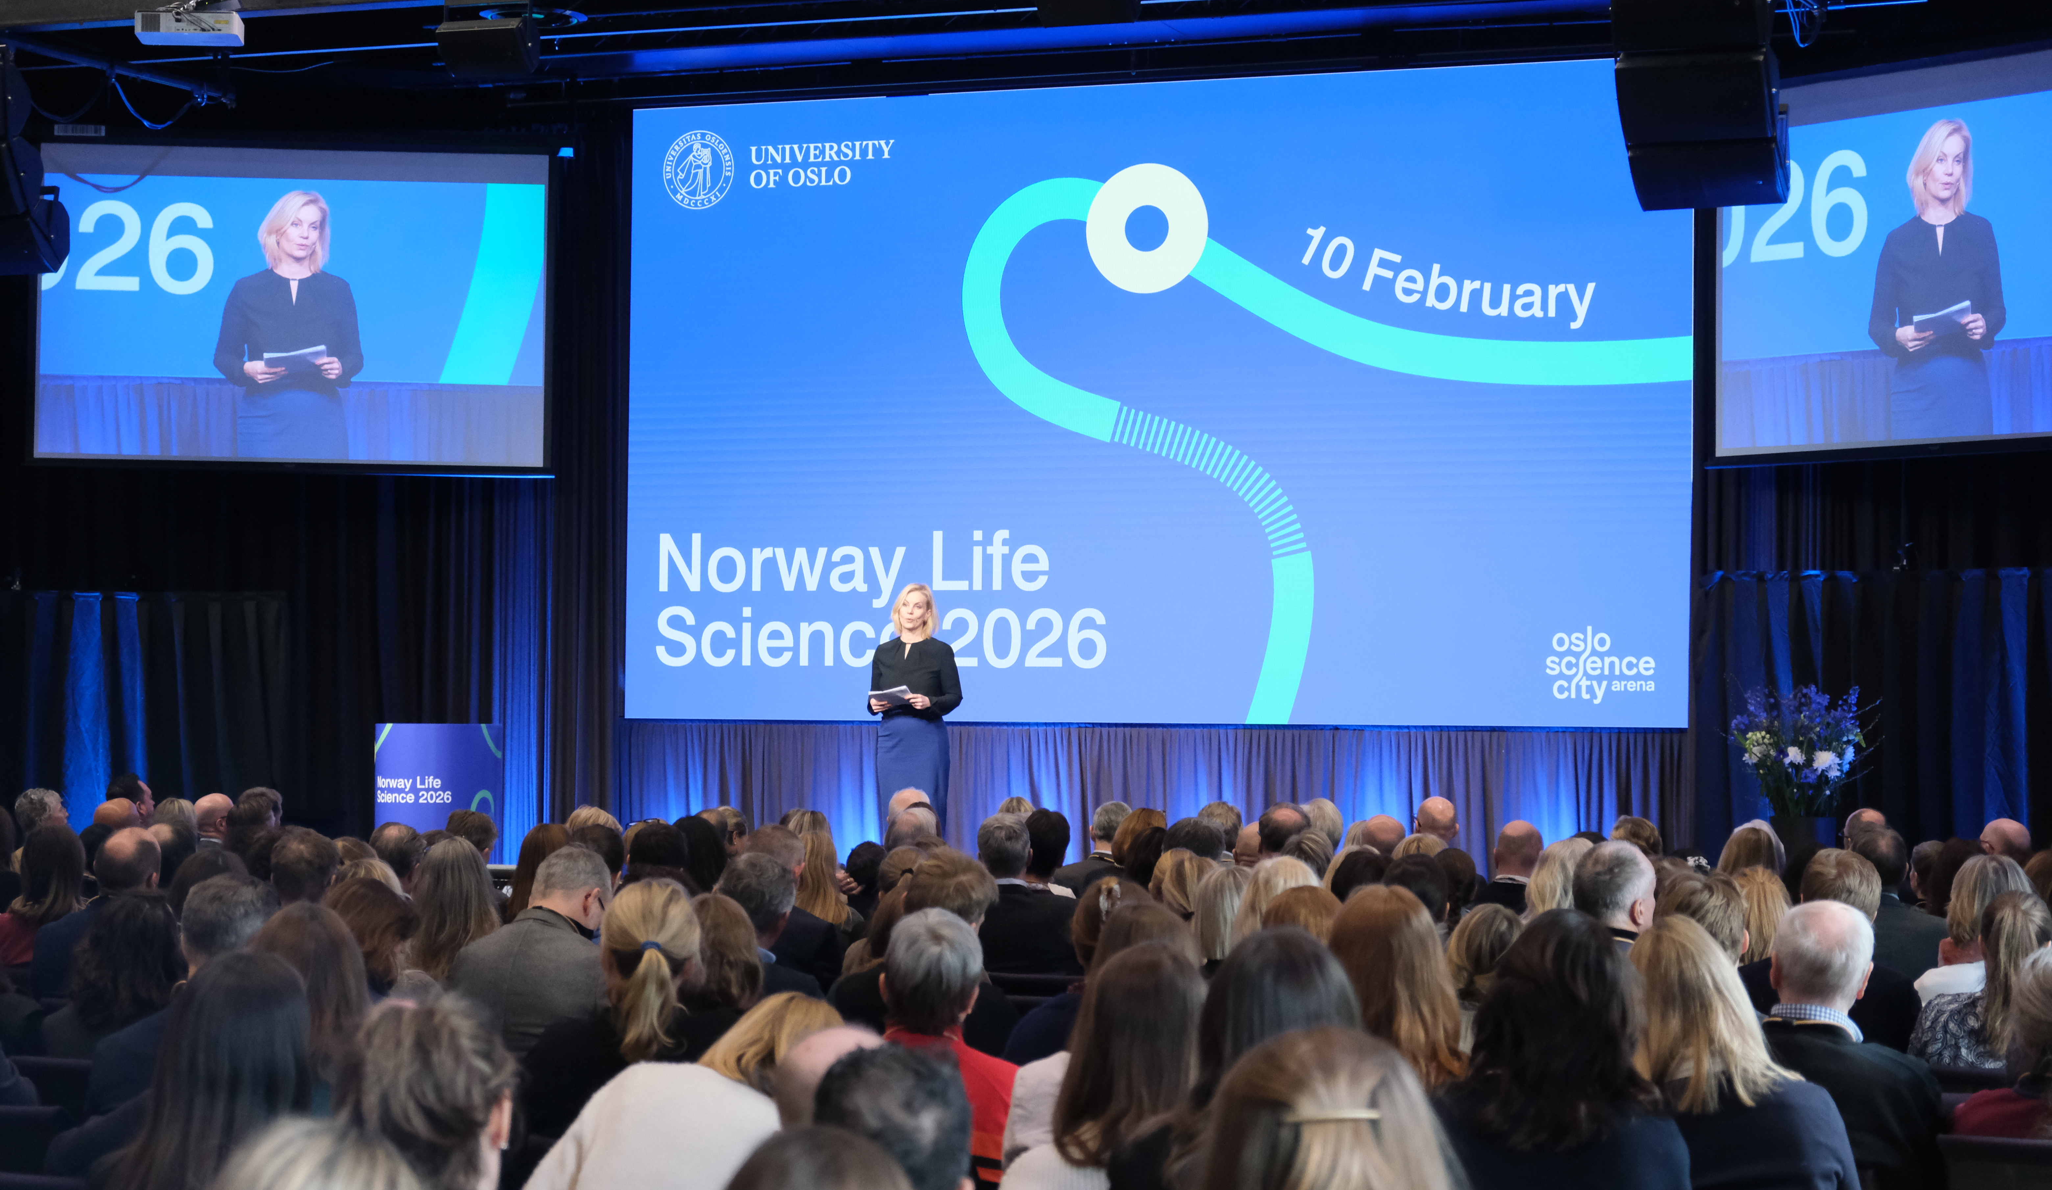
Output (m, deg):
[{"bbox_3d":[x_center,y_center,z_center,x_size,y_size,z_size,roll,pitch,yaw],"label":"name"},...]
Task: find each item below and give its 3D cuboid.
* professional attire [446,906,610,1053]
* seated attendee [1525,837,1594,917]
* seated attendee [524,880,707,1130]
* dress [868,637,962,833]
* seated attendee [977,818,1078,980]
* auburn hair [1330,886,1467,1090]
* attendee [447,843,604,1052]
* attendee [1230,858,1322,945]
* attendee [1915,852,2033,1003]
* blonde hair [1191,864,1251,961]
[{"bbox_3d":[-0.981,0.981,9.363,0.500,0.620,0.380,0,-2,24],"label":"professional attire"},{"bbox_3d":[1.550,1.321,11.984,0.480,1.303,0.800,0,-2,20],"label":"seated attendee"},{"bbox_3d":[-0.596,1.147,7.685,0.500,1.293,0.800,0,-2,19],"label":"seated attendee"},{"bbox_3d":[-0.567,0.748,22.200,0.490,1.080,0.320,0,-2,20],"label":"dress"},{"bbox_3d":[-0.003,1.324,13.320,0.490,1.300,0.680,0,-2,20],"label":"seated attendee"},{"bbox_3d":[0.690,0.732,8.050,0.245,0.385,0.250,0,-2,12],"label":"auburn hair"},{"bbox_3d":[-0.968,1.209,9.684,0.520,1.302,0.820,0,-2,20],"label":"attendee"},{"bbox_3d":[0.733,1.313,11.384,0.480,1.255,0.800,0,-2,20],"label":"attendee"},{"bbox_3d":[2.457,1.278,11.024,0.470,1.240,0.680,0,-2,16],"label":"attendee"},{"bbox_3d":[0.509,0.803,10.950,0.190,0.250,0.220,0,-2,12],"label":"blonde hair"}]

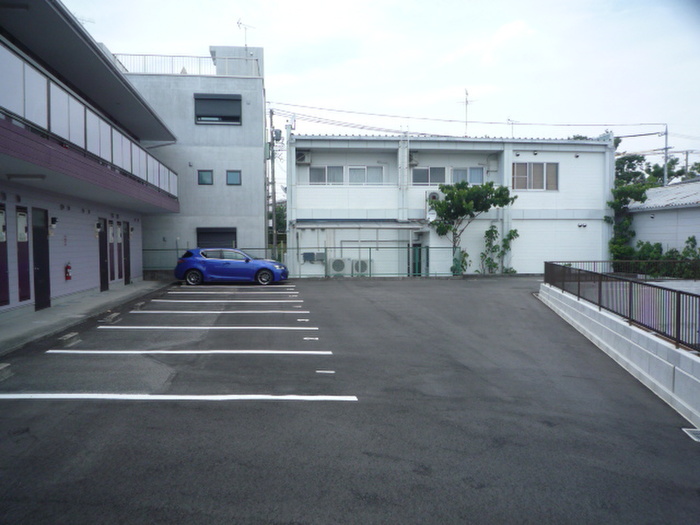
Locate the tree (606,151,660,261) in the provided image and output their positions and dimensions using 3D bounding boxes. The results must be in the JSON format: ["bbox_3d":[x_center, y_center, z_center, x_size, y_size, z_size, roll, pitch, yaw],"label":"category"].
[{"bbox_3d":[13.894,-2.395,24.680,2.600,5.800,2.600,-1,2,-7],"label":"tree"}]

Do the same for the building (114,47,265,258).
[{"bbox_3d":[-7.658,-4.529,26.250,6.600,10.350,8.000,-1,2,-8],"label":"building"}]

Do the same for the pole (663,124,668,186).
[{"bbox_3d":[22.409,-4.851,35.799,0.280,9.700,0.280,-1,2,-7],"label":"pole"}]

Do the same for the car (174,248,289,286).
[{"bbox_3d":[-4.594,0.088,19.770,4.330,1.430,1.770,-1,2,-8],"label":"car"}]

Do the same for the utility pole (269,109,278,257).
[{"bbox_3d":[-5.738,-5.833,38.757,0.400,11.700,0.400,-1,2,-7],"label":"utility pole"}]

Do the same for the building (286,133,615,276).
[{"bbox_3d":[4.457,-2.833,27.932,15.800,6.500,8.500,-1,2,-7],"label":"building"}]

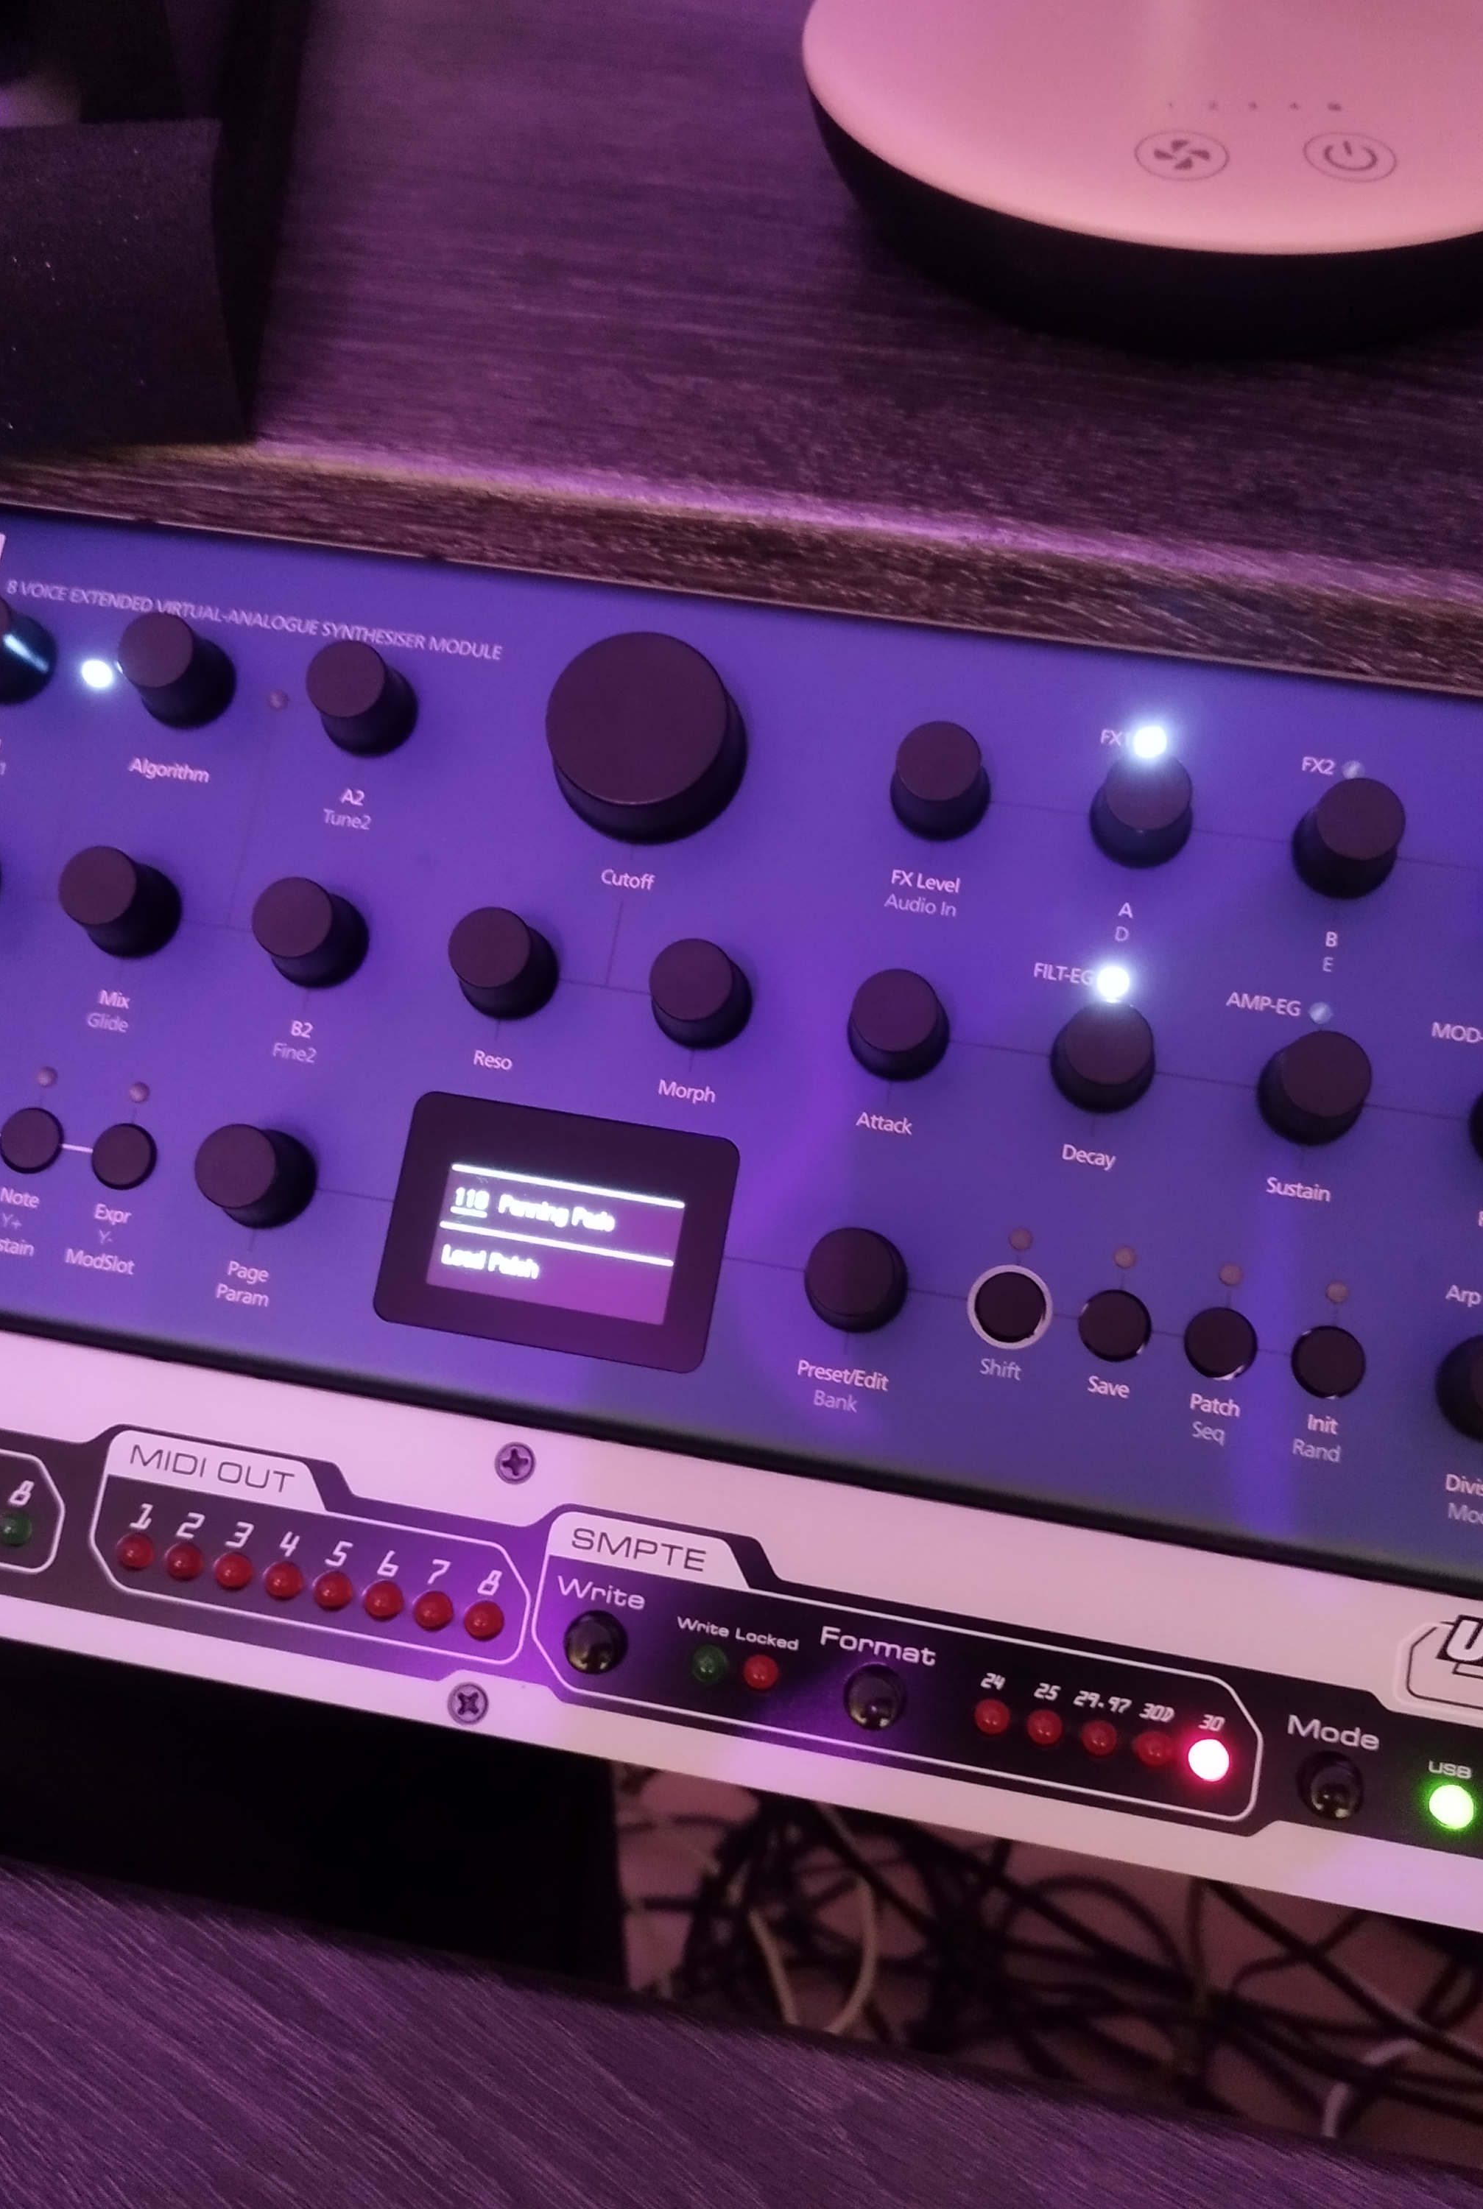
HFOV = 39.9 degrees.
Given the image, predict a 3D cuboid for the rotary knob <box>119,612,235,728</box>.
[{"bbox_3d":[-0.090,-0.069,0.324,0.016,0.014,0.016,-1,79,5],"label":"rotary knob"}]

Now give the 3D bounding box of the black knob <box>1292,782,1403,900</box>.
[{"bbox_3d":[0.092,-0.040,0.306,0.015,0.014,0.015,9,80,6],"label":"black knob"}]

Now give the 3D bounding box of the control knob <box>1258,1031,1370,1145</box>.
[{"bbox_3d":[0.084,-0.003,0.296,0.016,0.014,0.016,-1,79,5],"label":"control knob"}]

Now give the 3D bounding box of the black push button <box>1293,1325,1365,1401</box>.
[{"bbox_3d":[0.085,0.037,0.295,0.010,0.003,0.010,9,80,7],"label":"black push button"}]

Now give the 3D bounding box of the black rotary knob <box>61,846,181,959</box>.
[{"bbox_3d":[-0.097,-0.032,0.318,0.015,0.014,0.015,-1,79,4],"label":"black rotary knob"}]

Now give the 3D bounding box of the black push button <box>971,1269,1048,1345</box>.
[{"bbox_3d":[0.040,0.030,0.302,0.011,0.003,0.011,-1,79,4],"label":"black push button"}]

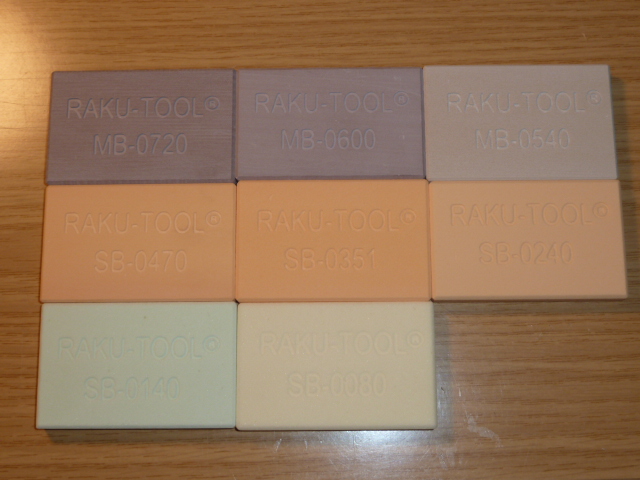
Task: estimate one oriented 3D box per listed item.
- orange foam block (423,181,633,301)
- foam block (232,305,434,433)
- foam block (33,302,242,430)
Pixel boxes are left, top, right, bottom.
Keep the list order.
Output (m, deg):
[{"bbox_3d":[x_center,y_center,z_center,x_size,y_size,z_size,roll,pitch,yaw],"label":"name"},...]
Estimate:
[{"bbox_3d":[0.087,0.001,0.409,0.081,0.010,0.051,0,78,1],"label":"orange foam block"},{"bbox_3d":[0.007,0.053,0.400,0.081,0.010,0.051,0,78,1],"label":"foam block"},{"bbox_3d":[-0.075,0.052,0.401,0.081,0.010,0.051,-1,78,1],"label":"foam block"}]

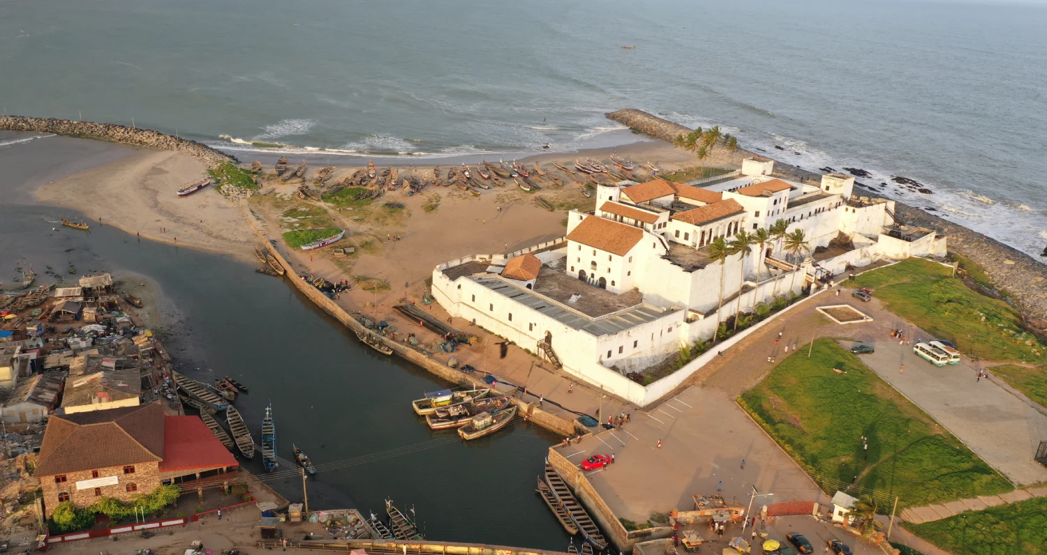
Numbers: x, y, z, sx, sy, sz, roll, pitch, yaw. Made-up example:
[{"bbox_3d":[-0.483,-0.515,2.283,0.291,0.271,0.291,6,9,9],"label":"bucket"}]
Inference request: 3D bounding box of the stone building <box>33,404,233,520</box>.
[{"bbox_3d":[-57.770,25.370,124.680,26.500,9.200,18.000,-4,22,-19],"label":"stone building"}]

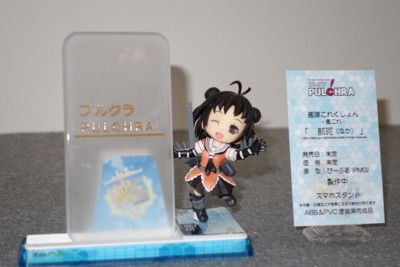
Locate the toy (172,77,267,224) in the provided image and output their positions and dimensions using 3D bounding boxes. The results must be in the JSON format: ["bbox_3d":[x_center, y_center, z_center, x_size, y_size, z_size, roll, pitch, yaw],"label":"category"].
[{"bbox_3d":[0.010,0.011,0.557,0.057,0.082,0.044,-2,10,4],"label":"toy"}]

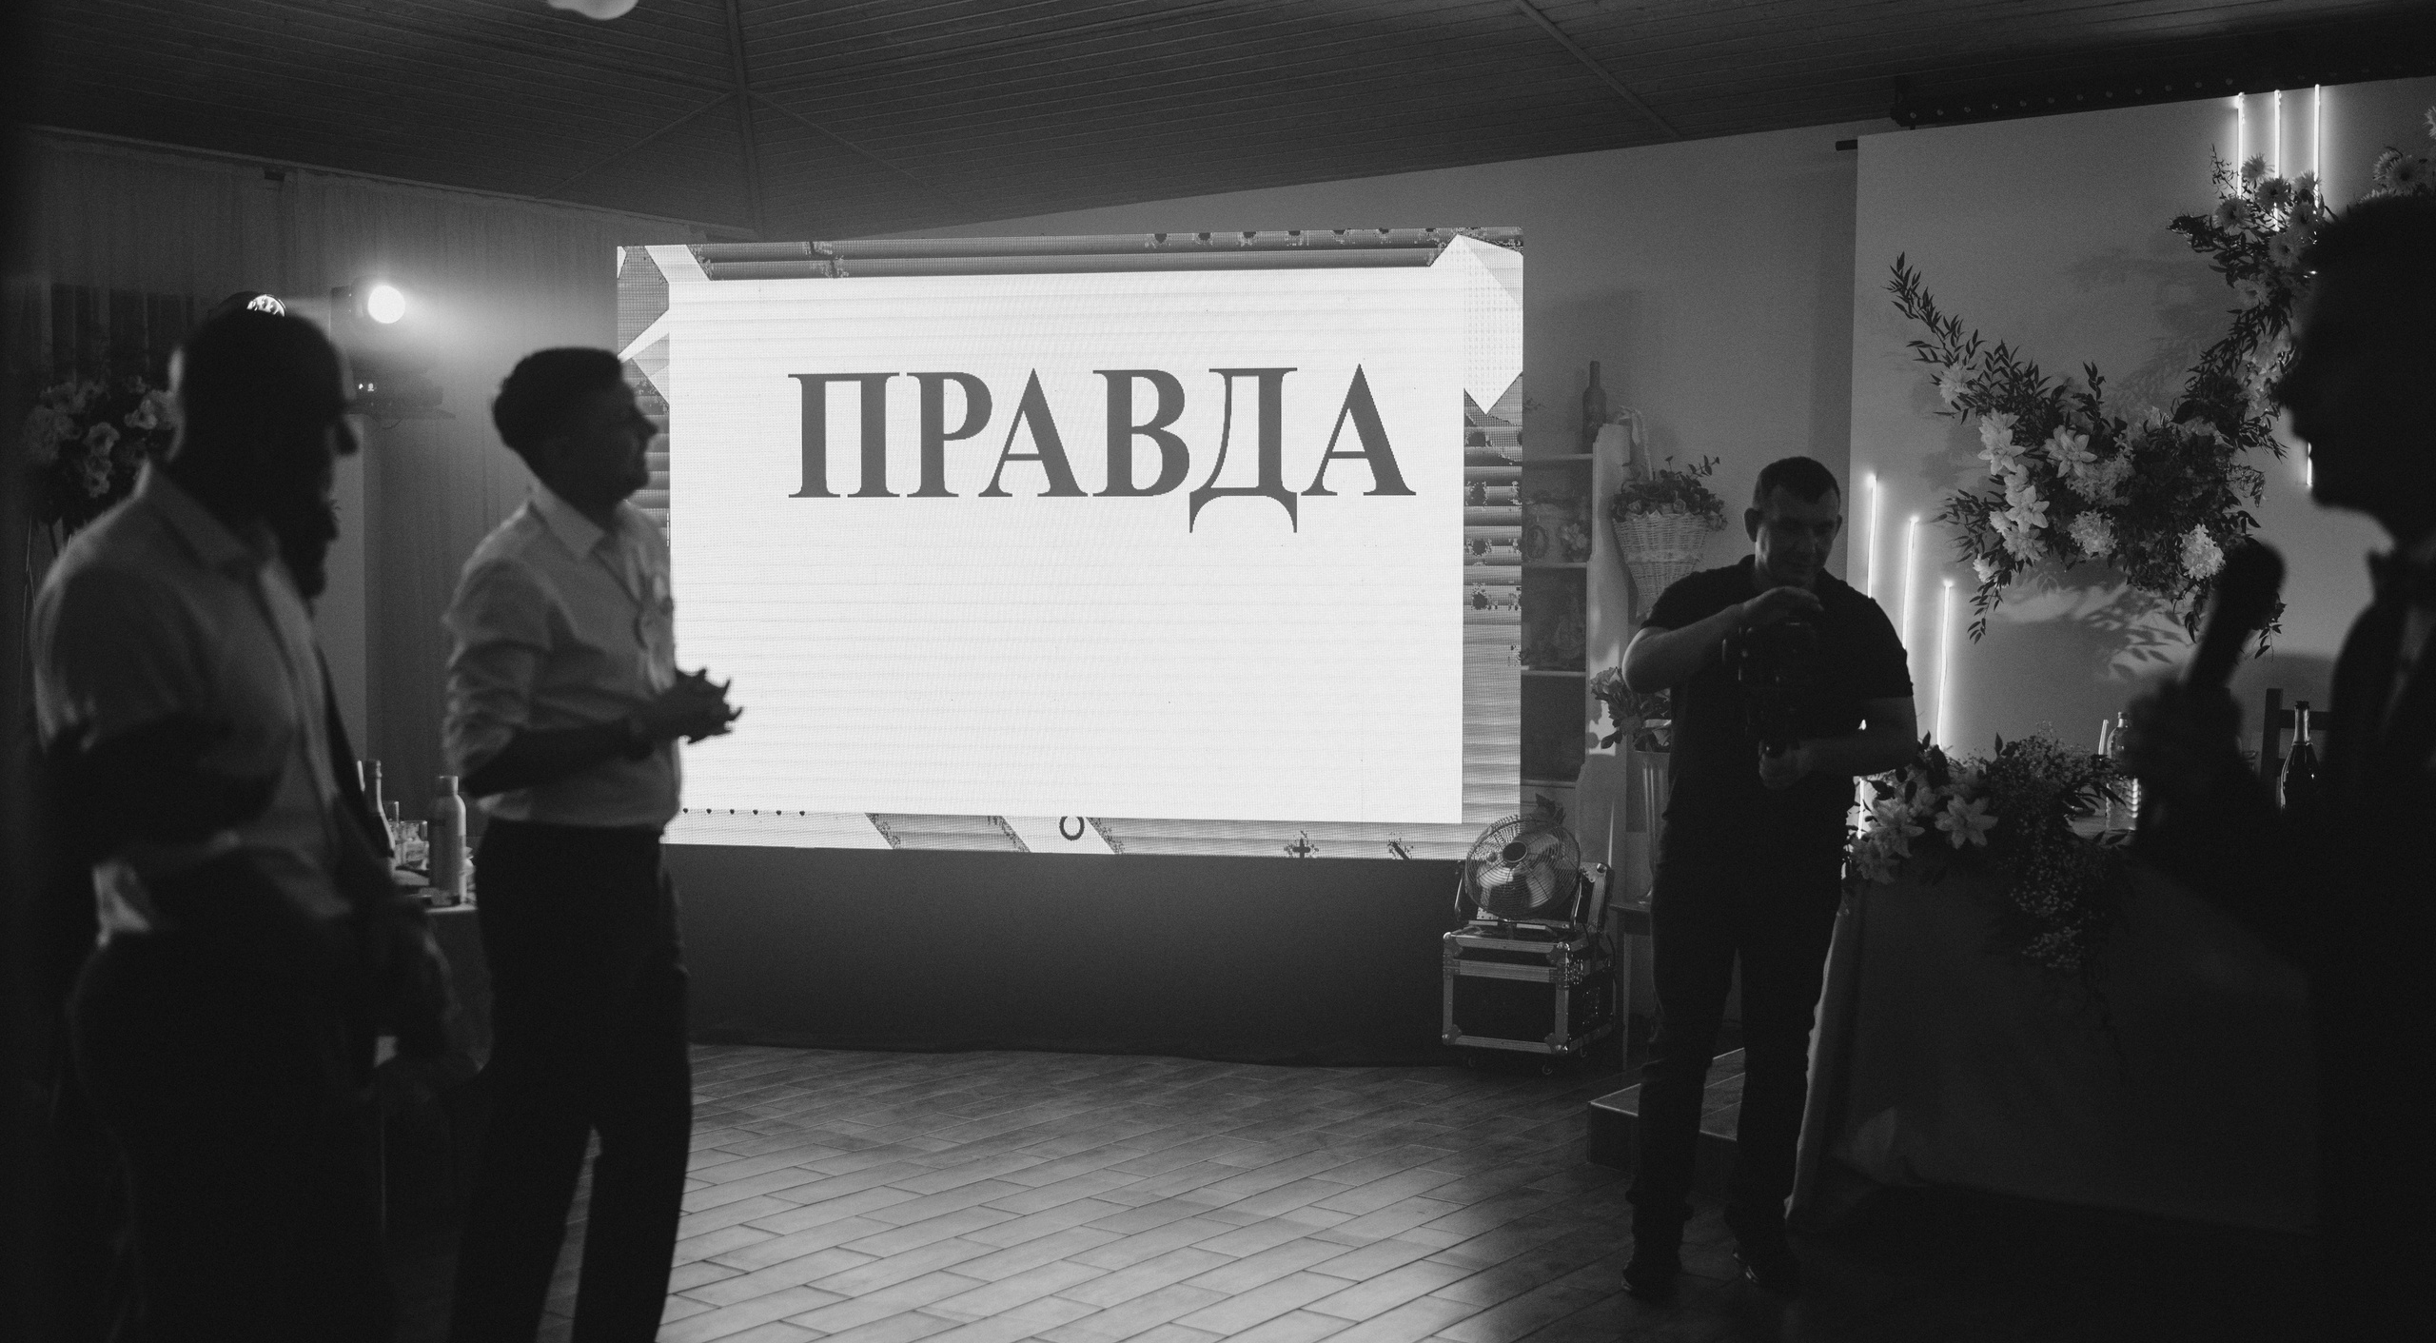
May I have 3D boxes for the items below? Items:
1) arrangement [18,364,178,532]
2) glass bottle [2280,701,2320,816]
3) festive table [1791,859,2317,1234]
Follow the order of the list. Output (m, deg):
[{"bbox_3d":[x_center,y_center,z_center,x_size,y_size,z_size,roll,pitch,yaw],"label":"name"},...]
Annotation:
[{"bbox_3d":[-2.767,-0.551,5.883,0.420,0.420,0.400,-2,3,-40],"label":"arrangement"},{"bbox_3d":[2.519,0.233,5.514,0.088,0.315,0.088,1,3,30],"label":"glass bottle"},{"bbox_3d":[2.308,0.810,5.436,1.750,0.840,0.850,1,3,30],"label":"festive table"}]

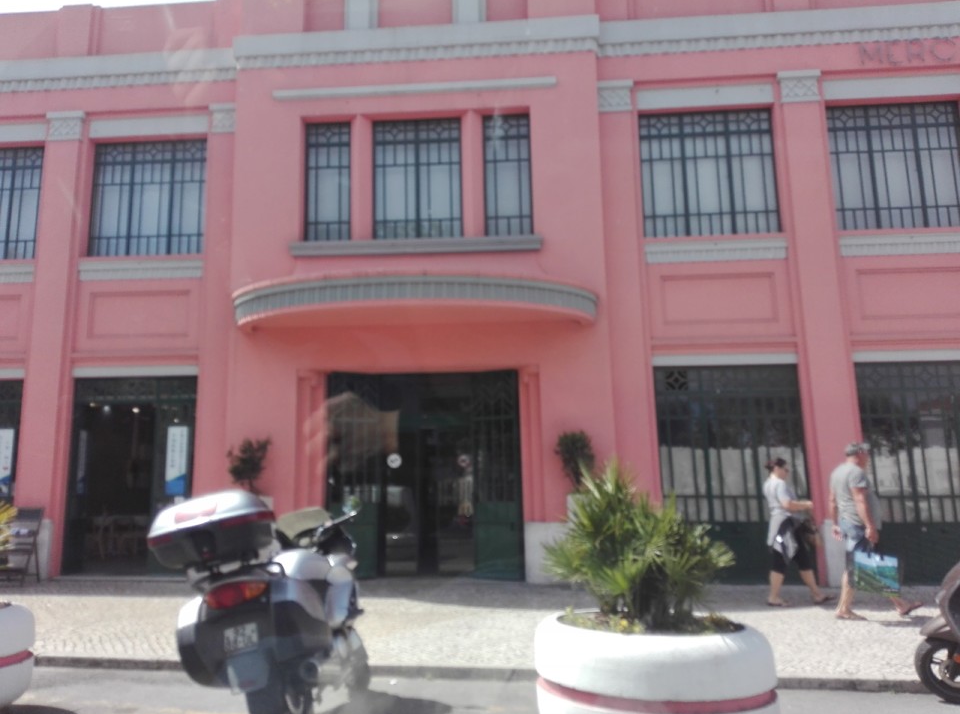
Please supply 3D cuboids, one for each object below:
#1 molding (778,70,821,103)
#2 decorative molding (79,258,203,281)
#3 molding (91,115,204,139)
[{"bbox_3d":[4.506,-3.781,10.592,0.598,0.459,0.170,-2,-9,4],"label":"molding"},{"bbox_3d":[-4.821,-1.236,10.739,1.830,0.293,0.150,-1,-8,5],"label":"decorative molding"},{"bbox_3d":[-4.947,-3.426,11.248,1.813,0.291,0.120,-1,-9,4],"label":"molding"}]

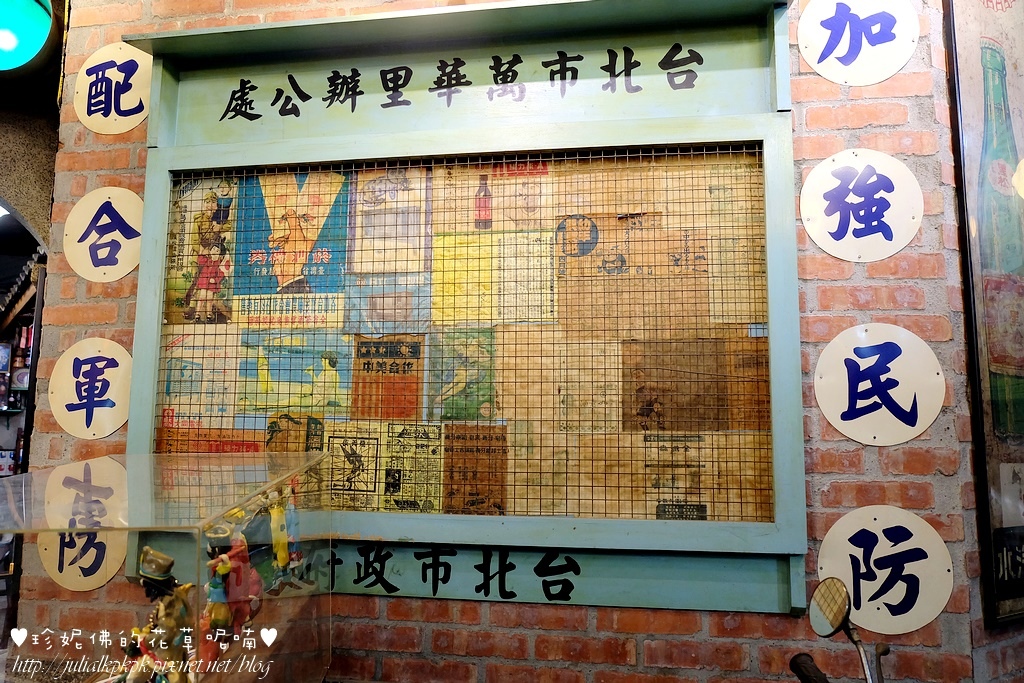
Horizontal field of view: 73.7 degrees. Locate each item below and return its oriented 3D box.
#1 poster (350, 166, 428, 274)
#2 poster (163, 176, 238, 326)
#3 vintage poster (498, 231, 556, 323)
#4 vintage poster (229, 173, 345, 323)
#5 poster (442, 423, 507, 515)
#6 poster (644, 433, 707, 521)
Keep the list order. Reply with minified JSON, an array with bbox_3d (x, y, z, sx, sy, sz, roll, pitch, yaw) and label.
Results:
[{"bbox_3d":[-0.278,-0.276,1.556,0.197,0.245,0.010,-1,-6,8],"label":"poster"},{"bbox_3d":[-0.746,-0.221,1.645,0.180,0.362,0.010,-1,-7,8],"label":"poster"},{"bbox_3d":[0.034,-0.145,1.527,0.130,0.209,0.010,-1,-7,8],"label":"vintage poster"},{"bbox_3d":[-0.514,-0.212,1.584,0.274,0.363,0.010,-1,-6,8],"label":"vintage poster"},{"bbox_3d":[-0.078,0.275,1.468,0.138,0.192,0.010,-1,-6,8],"label":"poster"},{"bbox_3d":[0.327,0.269,1.367,0.118,0.172,0.008,-1,-6,8],"label":"poster"}]

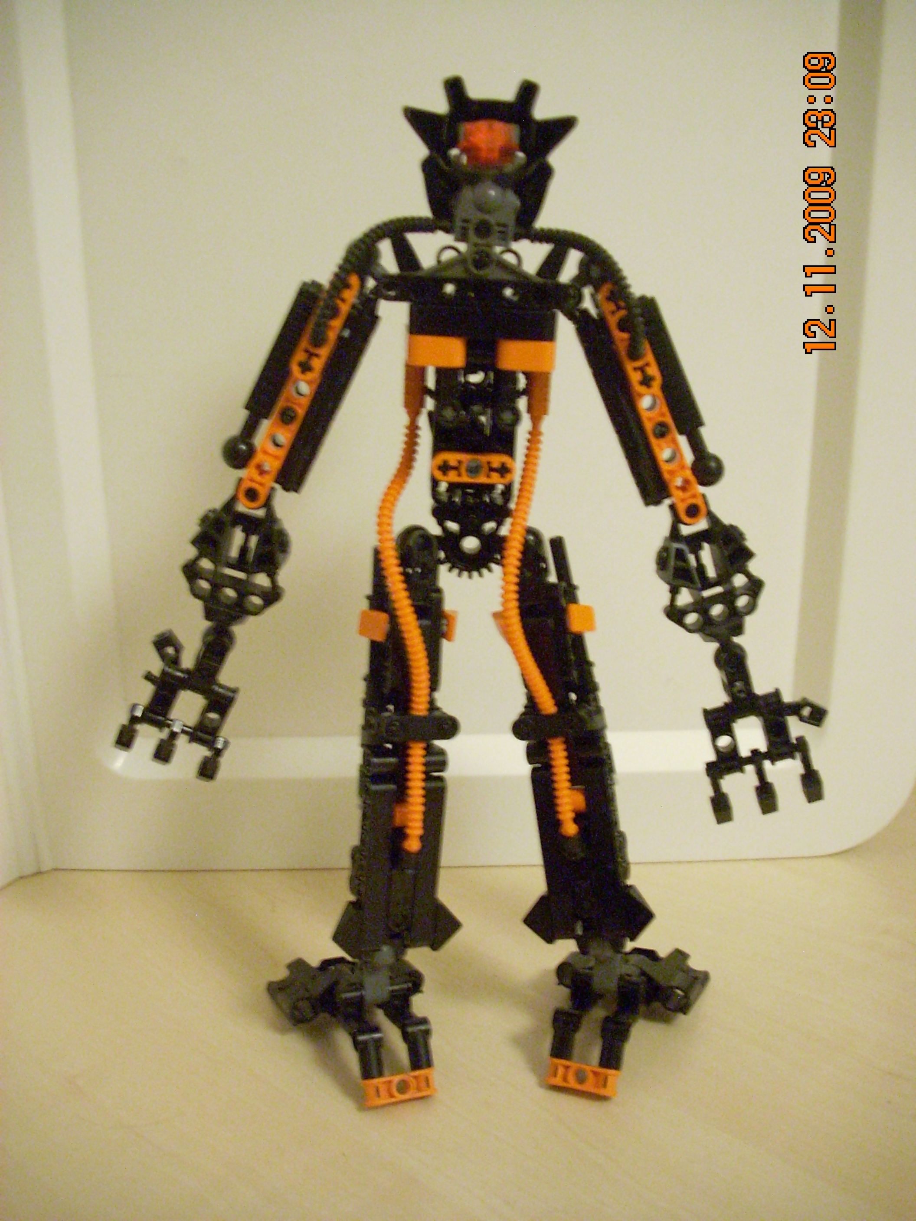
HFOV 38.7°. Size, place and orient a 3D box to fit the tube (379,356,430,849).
[{"bbox_3d":[-0.015,0.000,0.375,0.014,0.140,0.018,0,14,0],"label":"tube"}]

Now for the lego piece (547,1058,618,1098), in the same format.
[{"bbox_3d":[0.042,0.156,0.434,0.024,0.008,0.008,6,-12,15],"label":"lego piece"}]

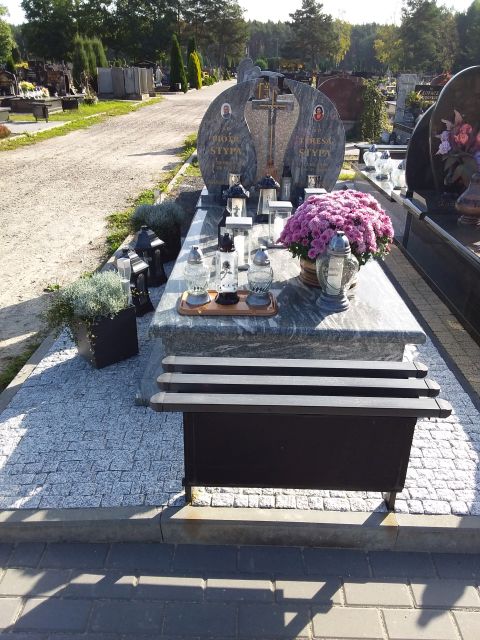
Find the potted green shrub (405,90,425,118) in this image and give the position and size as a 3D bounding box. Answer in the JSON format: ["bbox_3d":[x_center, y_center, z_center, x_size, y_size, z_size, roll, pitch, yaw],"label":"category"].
[{"bbox_3d":[3.408,-4.205,10.117,0.370,0.500,0.370,1,25,1],"label":"potted green shrub"}]

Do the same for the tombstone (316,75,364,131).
[{"bbox_3d":[2.105,-4.393,10.556,1.111,1.071,0.222,1,25,1],"label":"tombstone"}]

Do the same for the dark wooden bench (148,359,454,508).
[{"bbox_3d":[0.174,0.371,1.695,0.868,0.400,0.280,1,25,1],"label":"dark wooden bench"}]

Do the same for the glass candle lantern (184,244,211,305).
[{"bbox_3d":[-0.189,-0.207,2.306,0.121,0.253,0.121,1,25,1],"label":"glass candle lantern"}]

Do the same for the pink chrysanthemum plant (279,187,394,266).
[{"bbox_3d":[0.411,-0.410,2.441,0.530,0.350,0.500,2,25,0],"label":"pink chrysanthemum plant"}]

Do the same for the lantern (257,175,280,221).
[{"bbox_3d":[0.208,-0.873,3.686,0.167,0.309,0.167,1,25,1],"label":"lantern"}]

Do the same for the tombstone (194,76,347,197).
[{"bbox_3d":[0.252,-1.504,4.279,1.192,0.929,0.202,1,25,1],"label":"tombstone"}]

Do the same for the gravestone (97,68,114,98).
[{"bbox_3d":[-7.270,-12.665,27.856,0.870,1.500,0.200,2,25,0],"label":"gravestone"}]

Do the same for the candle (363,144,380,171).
[{"bbox_3d":[1.491,-1.828,5.836,0.175,0.268,0.175,2,25,0],"label":"candle"}]

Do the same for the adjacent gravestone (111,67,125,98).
[{"bbox_3d":[-5.950,-11.631,25.491,0.667,1.434,0.253,1,25,1],"label":"adjacent gravestone"}]

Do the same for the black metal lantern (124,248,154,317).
[{"bbox_3d":[-0.614,-0.230,2.960,0.200,0.385,0.200,-17,30,-32],"label":"black metal lantern"}]

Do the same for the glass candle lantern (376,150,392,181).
[{"bbox_3d":[1.438,-1.551,5.158,0.155,0.260,0.155,1,25,1],"label":"glass candle lantern"}]

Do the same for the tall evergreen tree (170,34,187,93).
[{"bbox_3d":[-4.961,-20.520,41.281,1.300,4.300,1.300,1,25,1],"label":"tall evergreen tree"}]

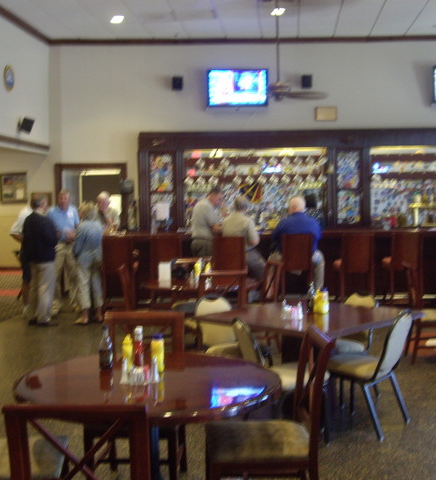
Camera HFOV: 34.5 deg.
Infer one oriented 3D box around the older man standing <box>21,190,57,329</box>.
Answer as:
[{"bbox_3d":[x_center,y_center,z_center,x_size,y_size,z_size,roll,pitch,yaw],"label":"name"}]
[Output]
[{"bbox_3d":[-2.308,0.268,9.177,0.320,1.720,0.470,-4,4,-44],"label":"older man standing"}]

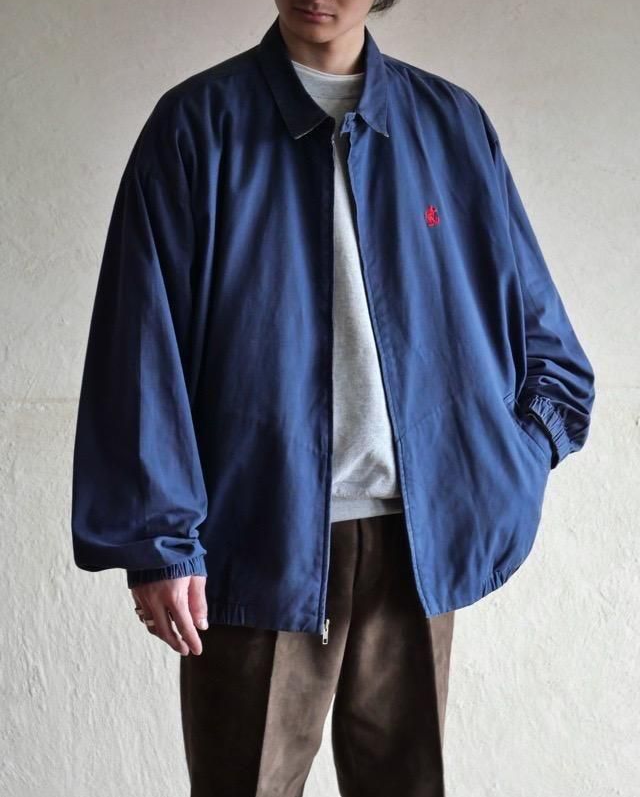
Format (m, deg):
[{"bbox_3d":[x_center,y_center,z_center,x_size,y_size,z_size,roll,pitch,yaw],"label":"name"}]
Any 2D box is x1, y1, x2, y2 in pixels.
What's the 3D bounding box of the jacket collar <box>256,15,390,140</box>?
[{"bbox_3d":[0.005,-0.402,2.720,0.168,0.172,0.172,0,1,-17],"label":"jacket collar"}]

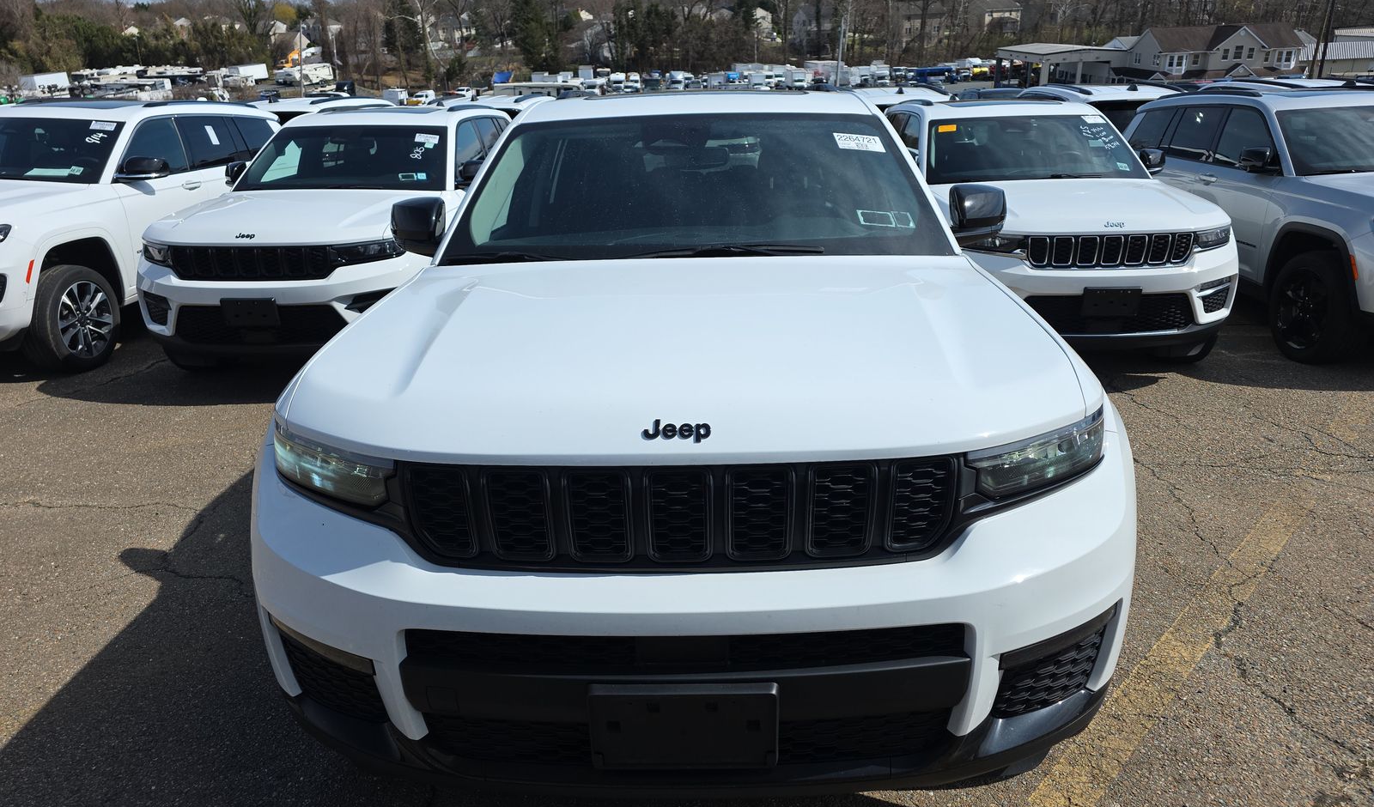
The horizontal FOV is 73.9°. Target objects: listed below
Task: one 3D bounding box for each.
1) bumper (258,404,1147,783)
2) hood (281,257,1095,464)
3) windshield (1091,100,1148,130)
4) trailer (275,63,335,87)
[{"bbox_3d":[-0.002,0.431,1.866,1.980,0.650,0.560,-1,16,2],"label":"bumper"},{"bbox_3d":[0.004,-0.173,2.206,1.720,0.260,1.360,-1,16,2],"label":"hood"},{"bbox_3d":[5.300,-3.379,10.824,1.200,0.420,0.300,0,19,3],"label":"windshield"},{"bbox_3d":[-58.571,-50.498,140.126,9.000,3.200,2.500,-10,21,-24],"label":"trailer"}]

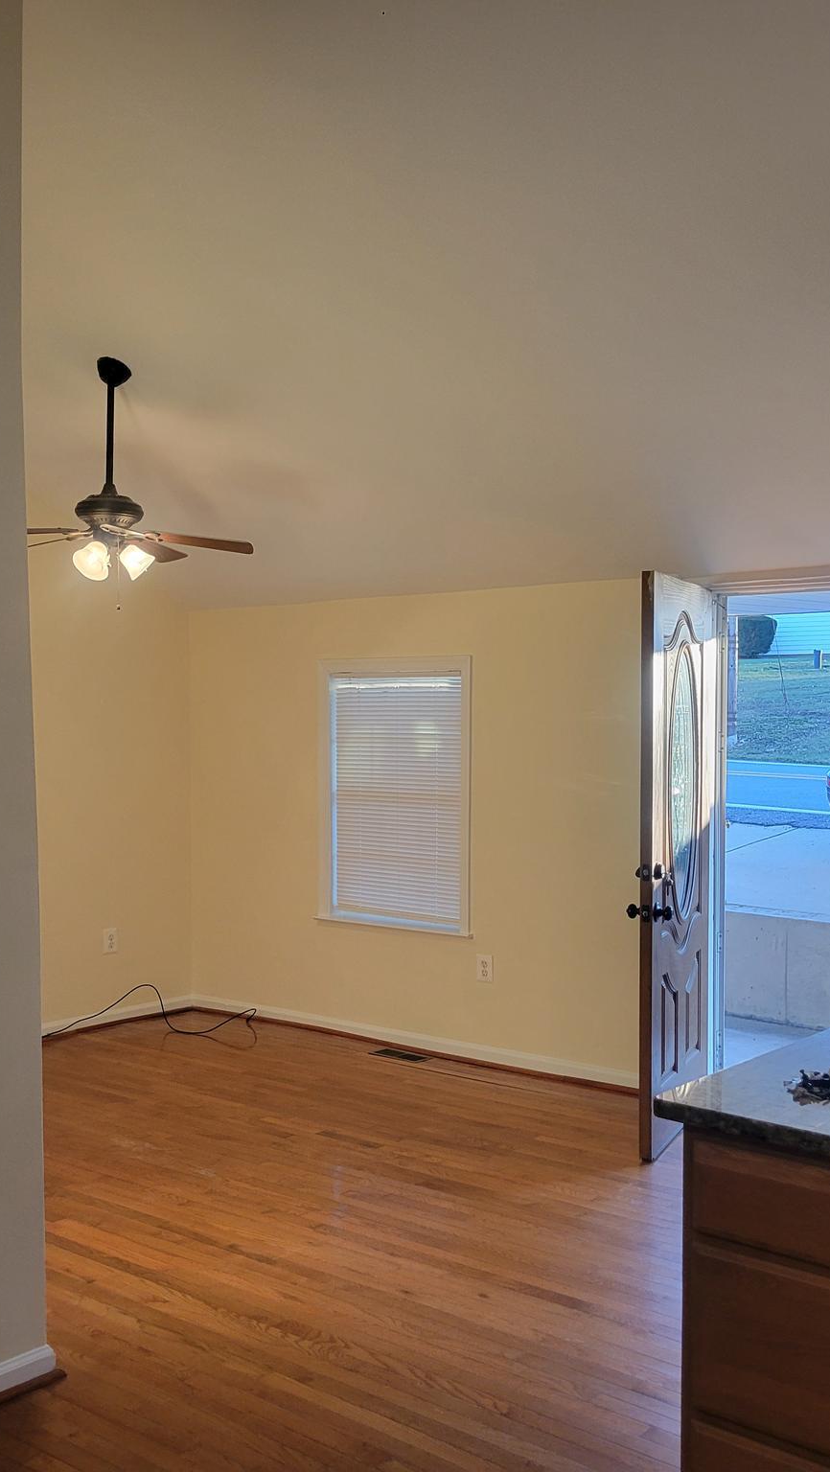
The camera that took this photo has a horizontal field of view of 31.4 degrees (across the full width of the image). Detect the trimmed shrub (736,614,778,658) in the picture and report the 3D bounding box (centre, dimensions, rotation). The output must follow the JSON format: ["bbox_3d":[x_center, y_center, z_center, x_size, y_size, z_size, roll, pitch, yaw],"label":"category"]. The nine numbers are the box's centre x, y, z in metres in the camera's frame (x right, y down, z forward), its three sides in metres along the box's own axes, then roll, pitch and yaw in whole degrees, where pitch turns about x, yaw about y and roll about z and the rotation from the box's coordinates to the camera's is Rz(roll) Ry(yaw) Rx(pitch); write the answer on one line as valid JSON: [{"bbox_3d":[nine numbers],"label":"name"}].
[{"bbox_3d":[9.361,-2.772,41.000,1.550,1.240,1.400,1,2,41],"label":"trimmed shrub"}]

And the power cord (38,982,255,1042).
[{"bbox_3d":[-1.201,1.343,7.090,0.757,0.170,0.979,1,2,41],"label":"power cord"}]

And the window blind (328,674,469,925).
[{"bbox_3d":[-0.073,0.264,6.845,0.810,1.130,0.035,1,2,41],"label":"window blind"}]

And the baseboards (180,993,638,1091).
[{"bbox_3d":[-0.084,1.387,6.811,2.857,0.090,0.022,1,2,41],"label":"baseboards"}]

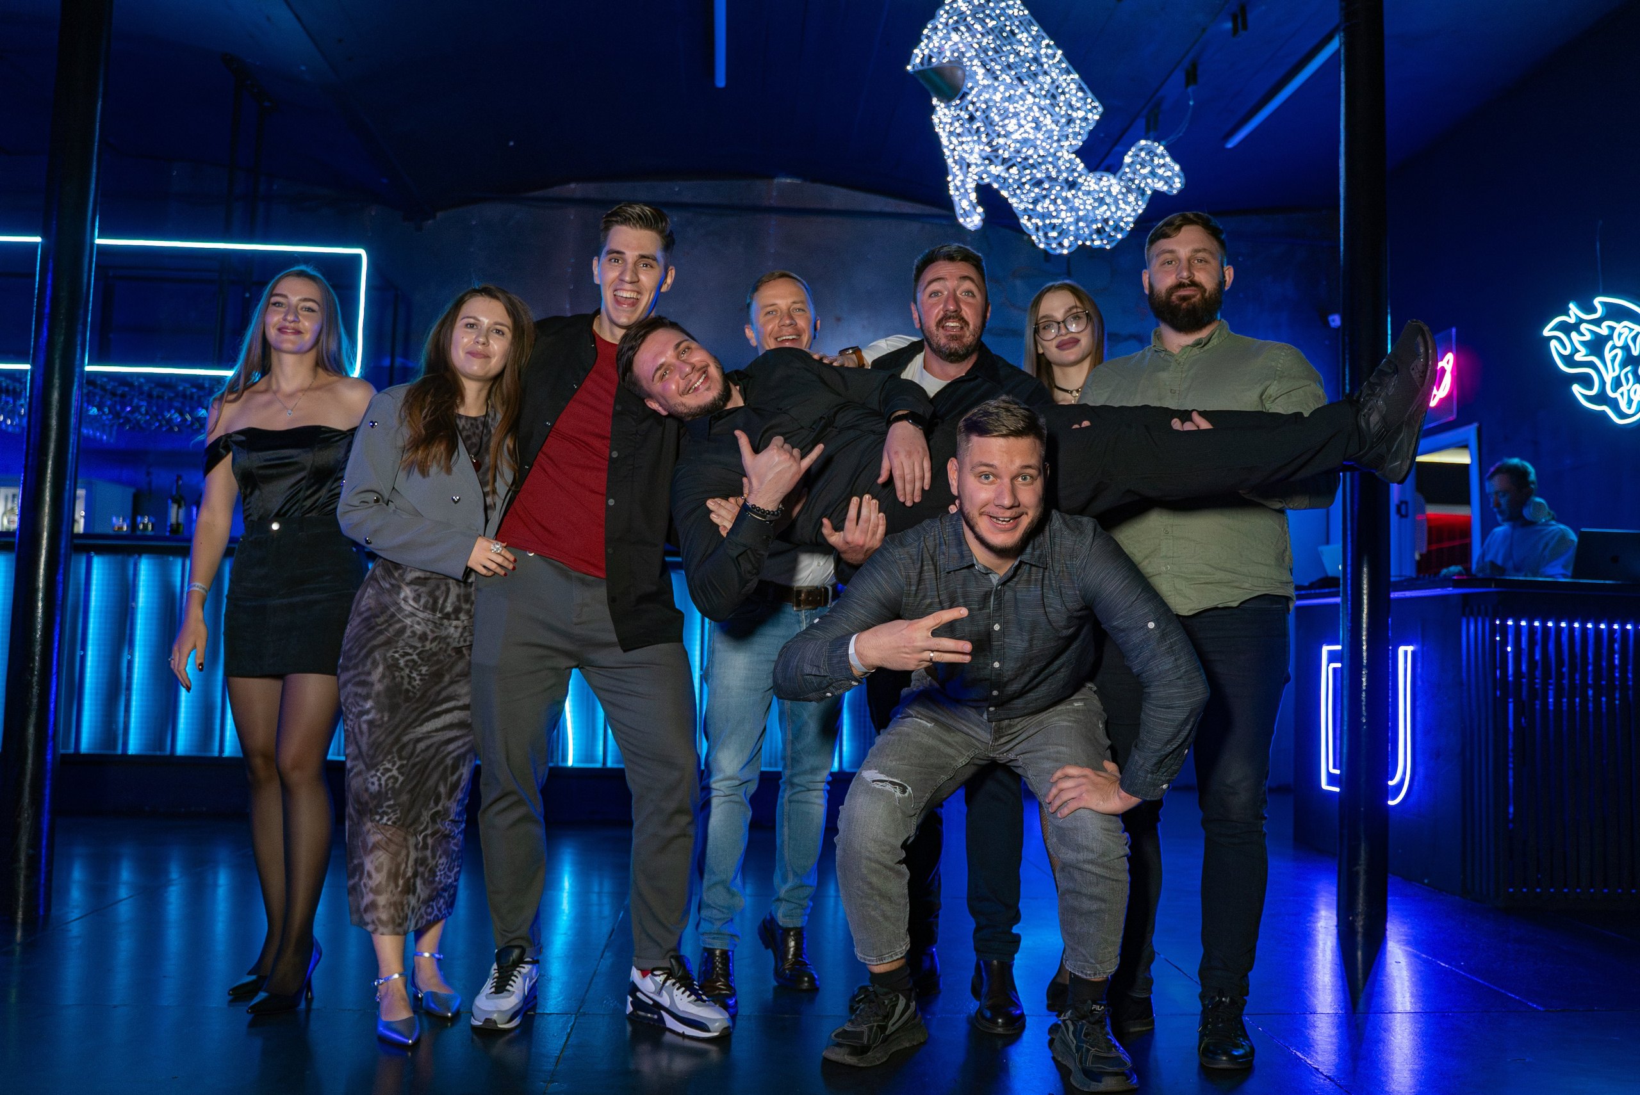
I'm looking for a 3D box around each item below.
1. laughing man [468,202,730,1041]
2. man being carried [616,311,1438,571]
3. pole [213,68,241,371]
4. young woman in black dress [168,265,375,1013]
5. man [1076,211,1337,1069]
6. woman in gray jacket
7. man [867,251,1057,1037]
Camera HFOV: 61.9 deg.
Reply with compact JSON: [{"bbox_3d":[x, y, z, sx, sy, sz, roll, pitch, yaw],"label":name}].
[{"bbox_3d":[-0.518,0.127,3.173,0.640,1.900,0.420,2,-4,-11],"label":"laughing man"},{"bbox_3d":[0.423,-0.203,2.884,1.720,0.530,0.440,2,-41,2],"label":"man being carried"},{"bbox_3d":[-2.925,-1.632,6.768,0.032,1.471,0.032,2,-4,-3],"label":"pole"},{"bbox_3d":[-1.272,0.191,3.202,0.470,1.735,0.340,1,-4,2],"label":"young woman in black dress"},{"bbox_3d":[0.875,0.162,3.127,0.620,1.900,0.460,1,-4,12],"label":"man"},{"bbox_3d":[-0.880,0.227,3.103,0.480,1.670,0.380,3,-5,-23],"label":"woman in gray jacket"},{"bbox_3d":[0.329,0.181,3.322,0.560,1.860,0.480,1,-4,4],"label":"man"}]

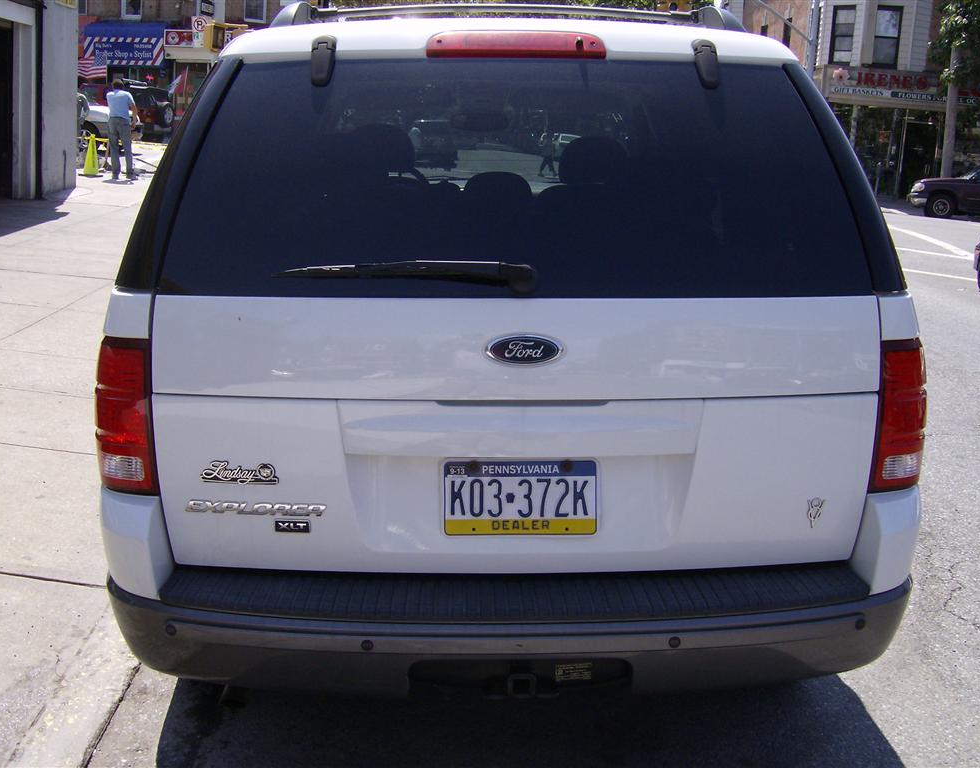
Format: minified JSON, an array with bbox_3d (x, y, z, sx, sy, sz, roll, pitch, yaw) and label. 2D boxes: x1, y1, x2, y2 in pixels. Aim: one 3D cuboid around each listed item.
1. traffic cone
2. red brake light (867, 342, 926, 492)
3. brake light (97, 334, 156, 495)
[{"bbox_3d":[-7.197,-4.105,19.221,0.370,0.710,0.370,-3,14,-19],"label":"traffic cone"},{"bbox_3d":[0.811,0.069,2.137,0.150,0.315,0.150,1,13,-2],"label":"red brake light"},{"bbox_3d":[-0.703,0.062,2.077,0.150,0.315,0.150,1,13,-2],"label":"brake light"}]

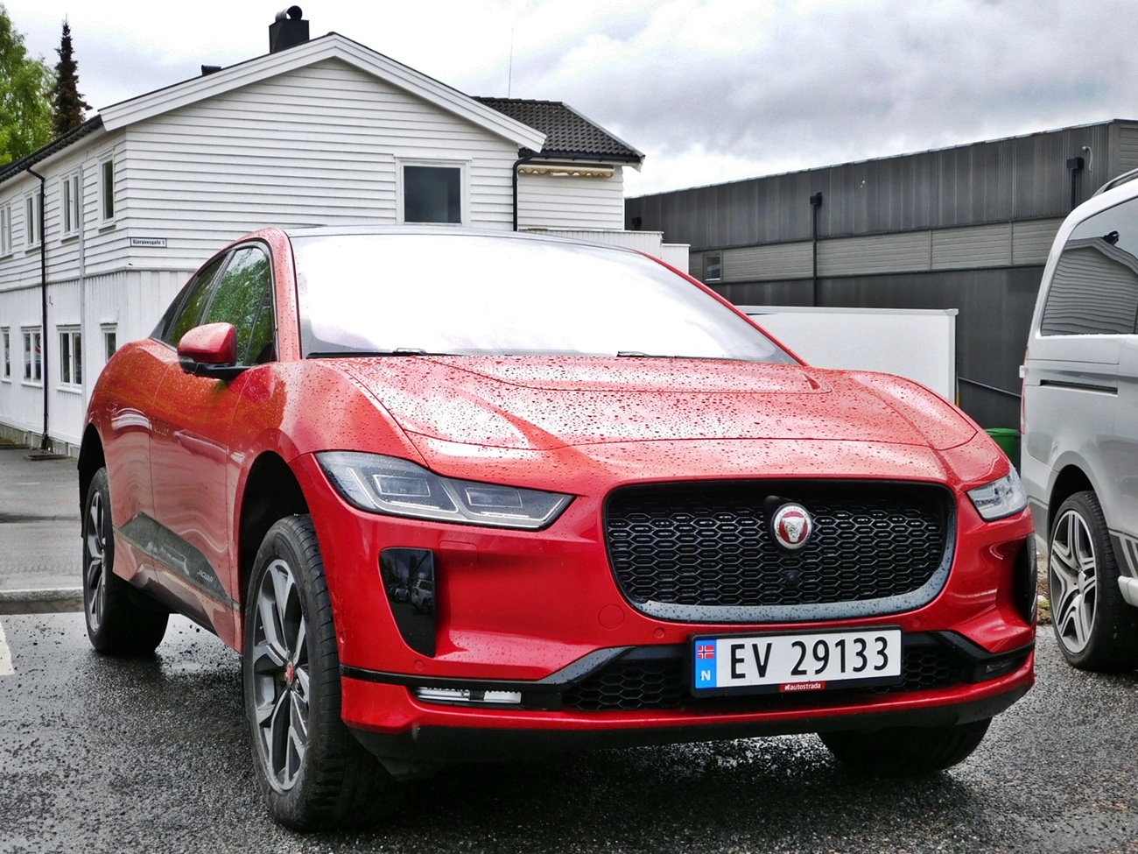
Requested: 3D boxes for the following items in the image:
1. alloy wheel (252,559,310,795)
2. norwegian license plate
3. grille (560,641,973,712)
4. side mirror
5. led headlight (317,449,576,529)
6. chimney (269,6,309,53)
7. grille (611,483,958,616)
[{"bbox_3d":[-0.601,0.586,3.547,0.200,0.550,0.550,1,0,-25],"label":"alloy wheel"},{"bbox_3d":[0.494,0.496,3.131,0.530,0.125,0.020,1,0,-25],"label":"norwegian license plate"},{"bbox_3d":[0.462,0.522,3.205,1.040,0.130,0.130,1,0,-25],"label":"grille"},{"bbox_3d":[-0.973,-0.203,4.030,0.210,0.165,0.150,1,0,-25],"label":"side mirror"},{"bbox_3d":[-0.280,0.137,3.139,0.590,0.165,0.290,1,0,5],"label":"led headlight"},{"bbox_3d":[-5.349,-7.568,28.300,0.560,0.900,0.600,-1,2,-28],"label":"chimney"},{"bbox_3d":[0.471,0.267,3.196,0.900,0.305,0.120,1,0,-25],"label":"grille"}]

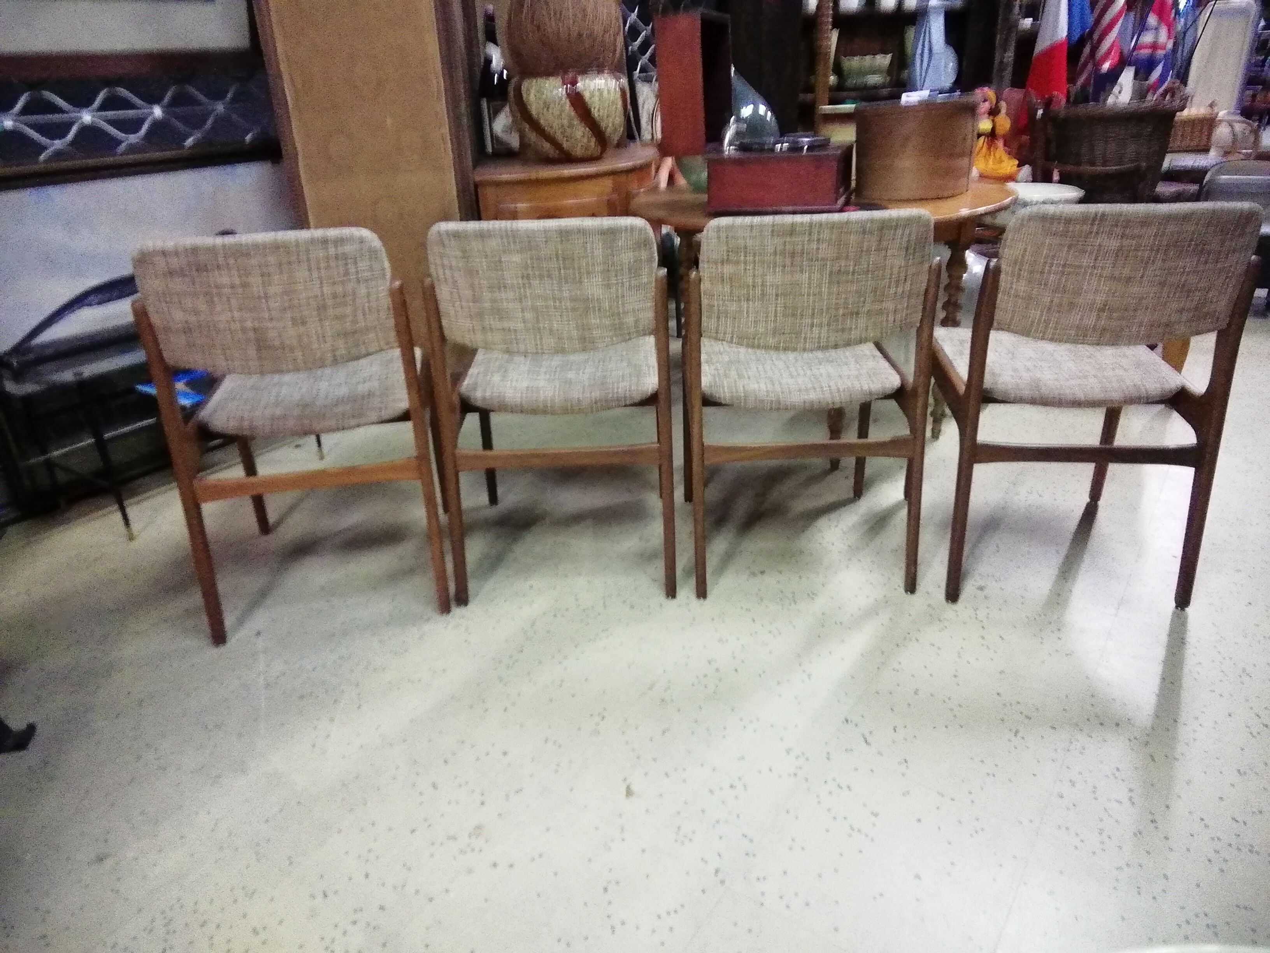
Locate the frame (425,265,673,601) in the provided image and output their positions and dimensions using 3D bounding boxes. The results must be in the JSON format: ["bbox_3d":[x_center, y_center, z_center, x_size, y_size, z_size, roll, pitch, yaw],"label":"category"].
[{"bbox_3d":[-0.160,-0.152,1.984,0.489,0.707,0.528,-2,24,1],"label":"frame"}]

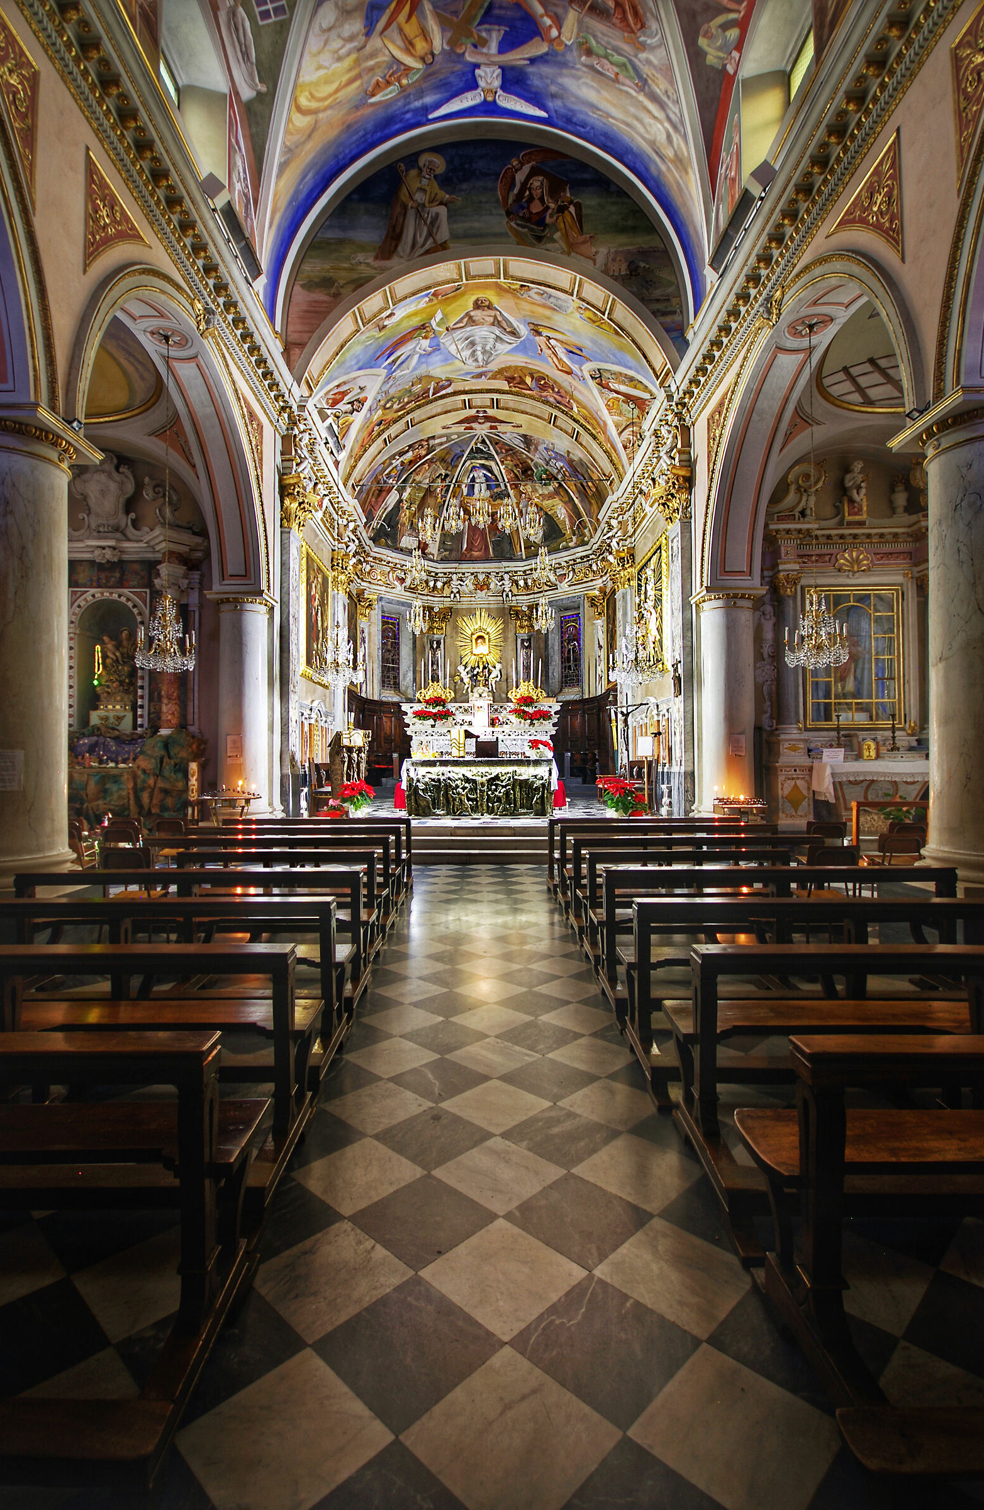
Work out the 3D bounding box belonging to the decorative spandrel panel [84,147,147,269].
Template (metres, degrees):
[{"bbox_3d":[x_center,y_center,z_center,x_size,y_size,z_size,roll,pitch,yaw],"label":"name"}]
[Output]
[{"bbox_3d":[-3.385,-4.530,5.750,0.060,1.070,1.050,0,0,-1],"label":"decorative spandrel panel"}]

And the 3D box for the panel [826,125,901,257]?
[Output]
[{"bbox_3d":[3.280,-4.510,5.600,0.060,1.070,1.080,0,0,-1],"label":"panel"}]

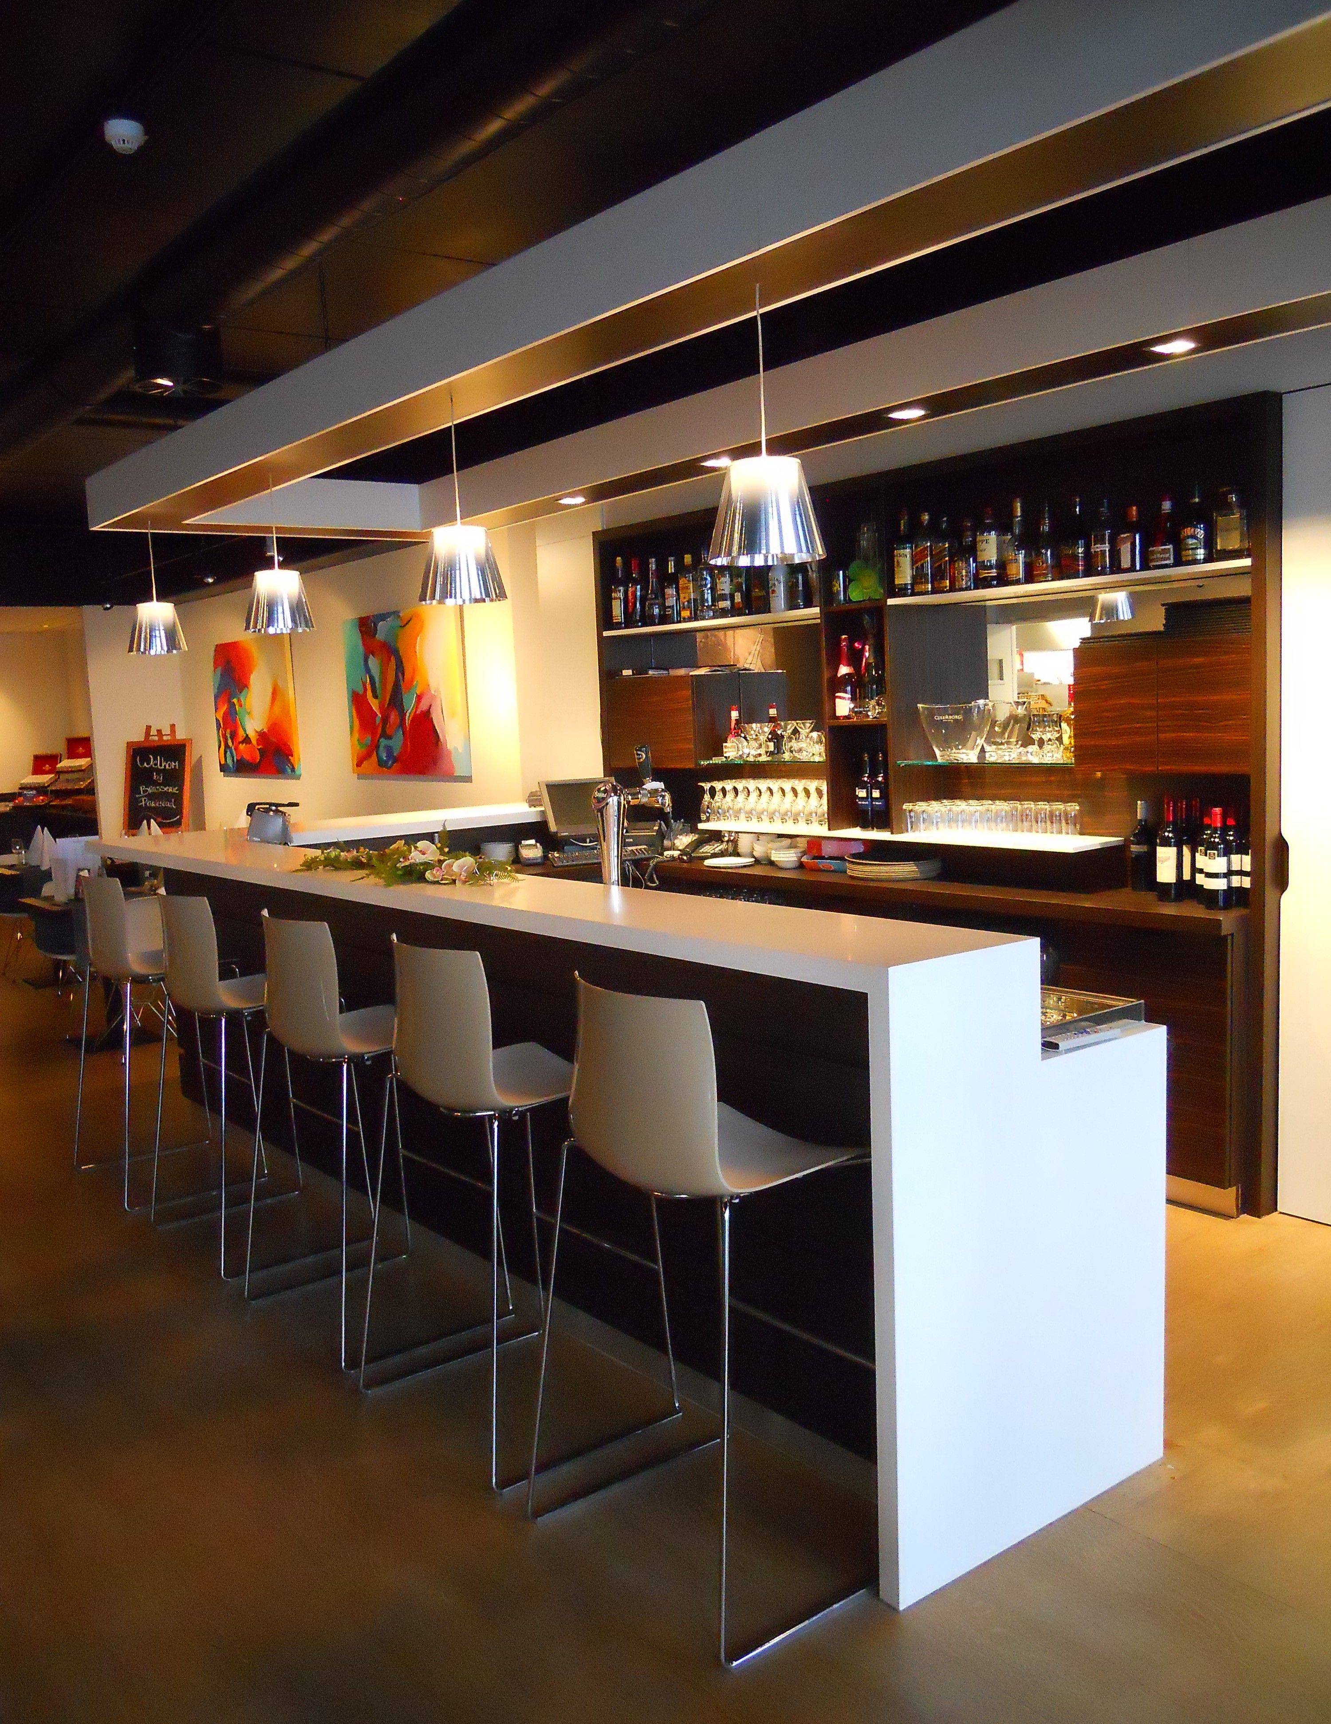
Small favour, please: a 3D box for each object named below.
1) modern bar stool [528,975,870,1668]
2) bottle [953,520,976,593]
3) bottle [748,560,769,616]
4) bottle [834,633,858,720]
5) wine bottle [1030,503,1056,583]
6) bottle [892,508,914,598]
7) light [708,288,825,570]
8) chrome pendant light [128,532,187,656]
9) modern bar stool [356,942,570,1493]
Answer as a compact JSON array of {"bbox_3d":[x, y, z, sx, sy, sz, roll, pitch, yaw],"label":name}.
[{"bbox_3d":[0.098,0.756,2.717,0.527,1.093,0.613,-6,7,-38],"label":"modern bar stool"},{"bbox_3d":[1.062,-1.087,5.085,0.080,0.257,0.080,2,7,32],"label":"bottle"},{"bbox_3d":[0.382,-1.144,5.819,0.081,0.293,0.081,-2,6,0],"label":"bottle"},{"bbox_3d":[0.700,-0.719,5.587,0.086,0.333,0.086,0,6,23],"label":"bottle"},{"bbox_3d":[1.271,-1.074,4.819,0.078,0.268,0.078,2,7,33],"label":"wine bottle"},{"bbox_3d":[0.892,-1.160,5.391,0.075,0.329,0.075,-2,6,0],"label":"bottle"},{"bbox_3d":[0.193,-0.861,2.821,0.237,0.532,0.237,-2,6,0],"label":"light"},{"bbox_3d":[-2.025,-1.067,5.681,0.234,0.468,0.234,-7,7,-37],"label":"chrome pendant light"},{"bbox_3d":[-0.344,0.689,3.202,0.515,1.071,0.576,-7,7,-37],"label":"modern bar stool"}]

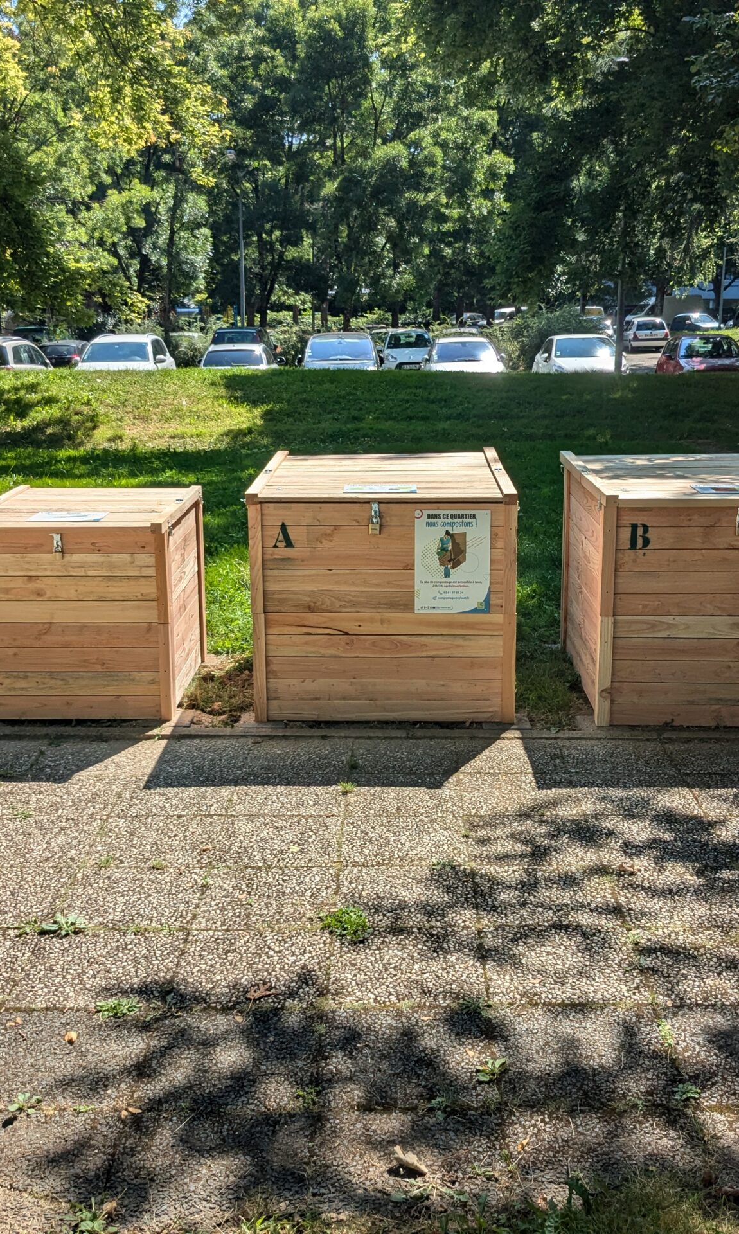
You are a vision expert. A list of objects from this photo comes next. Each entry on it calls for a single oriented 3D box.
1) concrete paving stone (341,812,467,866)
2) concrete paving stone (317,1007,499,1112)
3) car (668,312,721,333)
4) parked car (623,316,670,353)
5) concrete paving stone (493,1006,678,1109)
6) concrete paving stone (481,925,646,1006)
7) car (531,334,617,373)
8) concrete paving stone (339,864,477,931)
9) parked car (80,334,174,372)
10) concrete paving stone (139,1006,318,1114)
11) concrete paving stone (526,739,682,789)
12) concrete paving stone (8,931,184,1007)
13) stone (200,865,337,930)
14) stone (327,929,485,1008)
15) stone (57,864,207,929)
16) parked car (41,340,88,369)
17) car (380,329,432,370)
[{"bbox_3d":[0.118,0.740,4.107,0.395,0.050,0.395,0,14,1],"label":"concrete paving stone"},{"bbox_3d":[0.086,1.023,2.943,0.395,0.050,0.395,0,14,1],"label":"concrete paving stone"},{"bbox_3d":[16.190,-14.271,63.474,1.720,1.460,4.100,-2,13,-5],"label":"car"},{"bbox_3d":[11.444,-11.858,53.897,1.670,1.410,3.950,0,13,1],"label":"parked car"},{"bbox_3d":[0.495,1.019,2.933,0.395,0.045,0.395,0,14,1],"label":"concrete paving stone"},{"bbox_3d":[0.502,0.923,3.321,0.395,0.045,0.395,0,14,1],"label":"concrete paving stone"},{"bbox_3d":[4.989,-6.030,30.873,1.760,1.480,4.100,-1,14,0],"label":"car"},{"bbox_3d":[0.112,0.834,3.716,0.395,0.050,0.395,0,14,1],"label":"concrete paving stone"},{"bbox_3d":[-5.503,-5.552,28.774,1.810,1.660,4.350,-1,13,0],"label":"parked car"},{"bbox_3d":[-0.311,1.025,2.952,0.395,0.050,0.395,0,14,1],"label":"concrete paving stone"},{"bbox_3d":[0.930,0.547,4.874,0.395,0.050,0.395,0,14,1],"label":"concrete paving stone"},{"bbox_3d":[-0.700,0.935,3.349,0.400,0.050,0.400,-1,14,1],"label":"concrete paving stone"},{"bbox_3d":[-0.290,0.832,3.726,0.395,0.045,0.395,0,14,1],"label":"stone"},{"bbox_3d":[0.103,0.925,3.329,0.395,0.045,0.395,0,14,1],"label":"stone"},{"bbox_3d":[-0.692,0.840,3.737,0.400,0.050,0.400,-1,14,1],"label":"stone"},{"bbox_3d":[-10.373,-8.812,44.473,1.740,1.480,4.050,-1,14,0],"label":"parked car"},{"bbox_3d":[1.256,-8.063,39.263,1.660,1.480,3.700,-1,13,0],"label":"car"}]

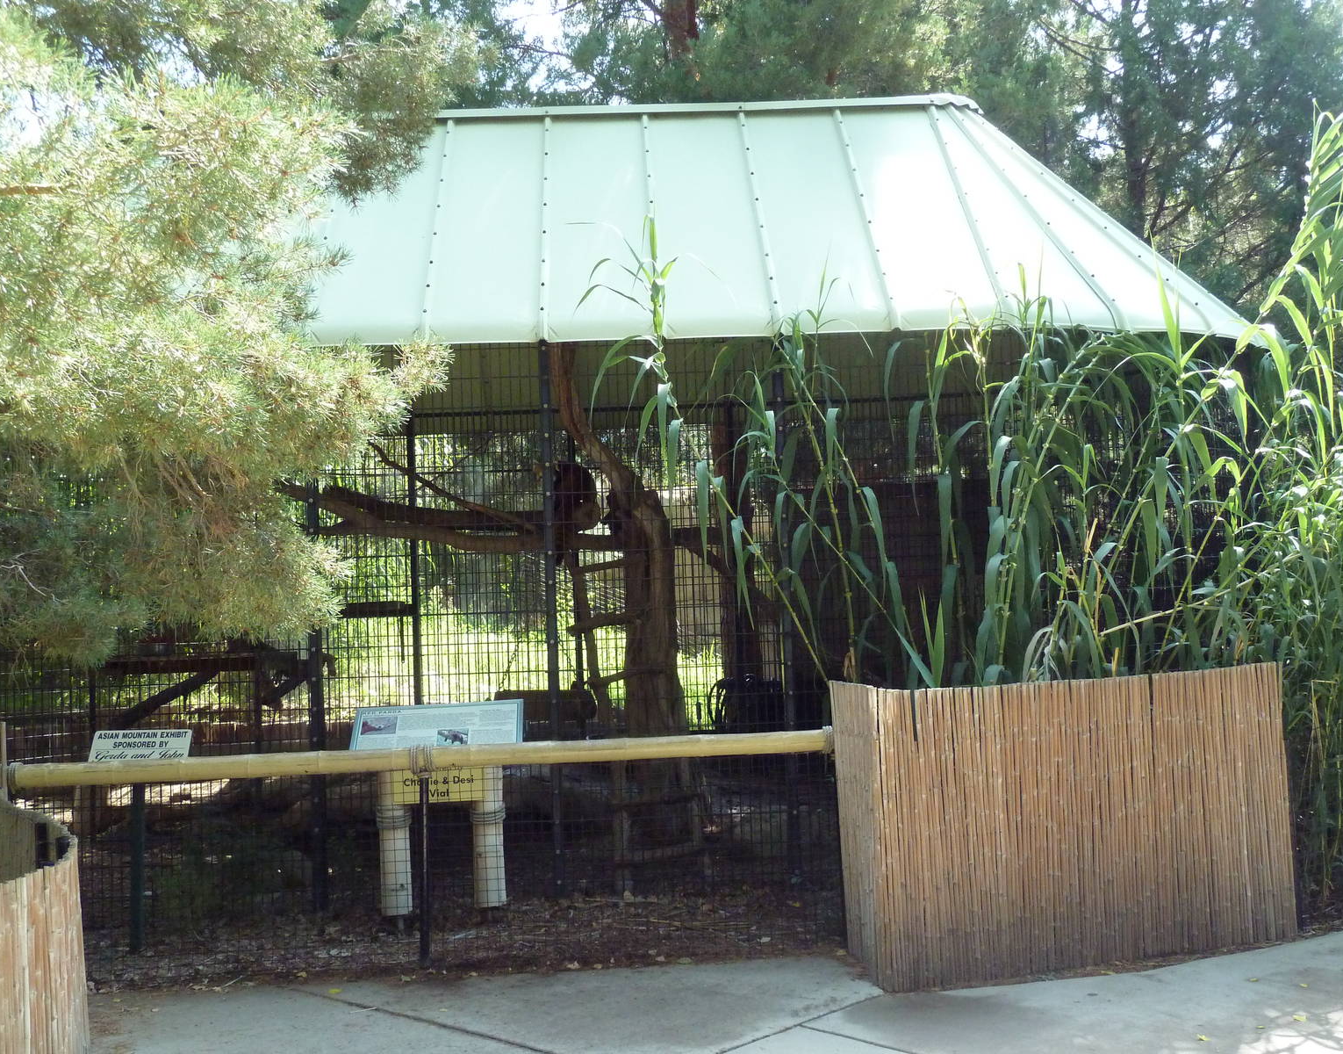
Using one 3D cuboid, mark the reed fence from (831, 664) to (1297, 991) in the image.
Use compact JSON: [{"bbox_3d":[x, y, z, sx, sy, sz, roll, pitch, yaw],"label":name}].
[{"bbox_3d":[1.746,1.277,7.237,2.080,1.220,0.871,-1,-4,-12],"label":"reed fence"}]

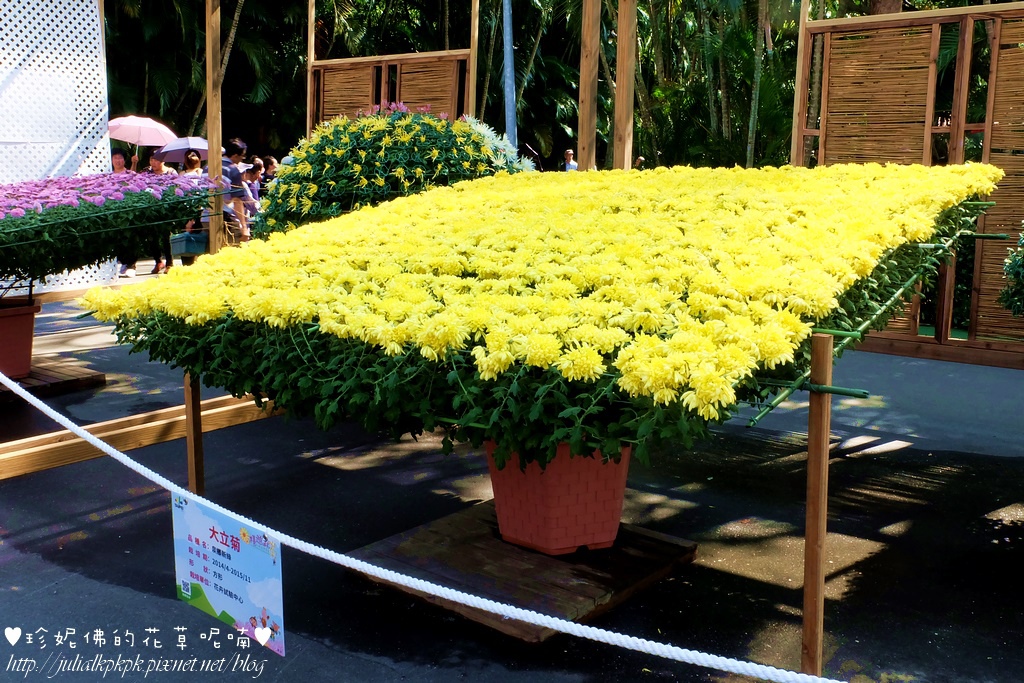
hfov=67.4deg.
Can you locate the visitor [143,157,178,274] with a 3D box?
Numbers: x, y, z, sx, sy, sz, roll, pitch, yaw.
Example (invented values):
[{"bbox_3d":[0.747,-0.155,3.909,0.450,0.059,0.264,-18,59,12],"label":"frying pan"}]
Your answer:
[{"bbox_3d":[-4.273,-1.595,9.350,0.460,1.532,0.340,6,9,30],"label":"visitor"}]

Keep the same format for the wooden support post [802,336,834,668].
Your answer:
[{"bbox_3d":[0.717,0.404,1.806,0.036,0.840,0.036,-9,11,-43],"label":"wooden support post"}]

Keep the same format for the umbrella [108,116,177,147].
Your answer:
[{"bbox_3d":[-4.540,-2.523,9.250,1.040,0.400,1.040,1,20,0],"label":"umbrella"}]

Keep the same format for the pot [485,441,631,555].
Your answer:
[{"bbox_3d":[0.162,0.428,2.545,0.530,0.430,0.530,8,10,38],"label":"pot"}]

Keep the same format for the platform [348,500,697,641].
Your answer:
[{"bbox_3d":[0.050,0.695,2.483,0.770,0.065,0.800,8,10,40],"label":"platform"}]

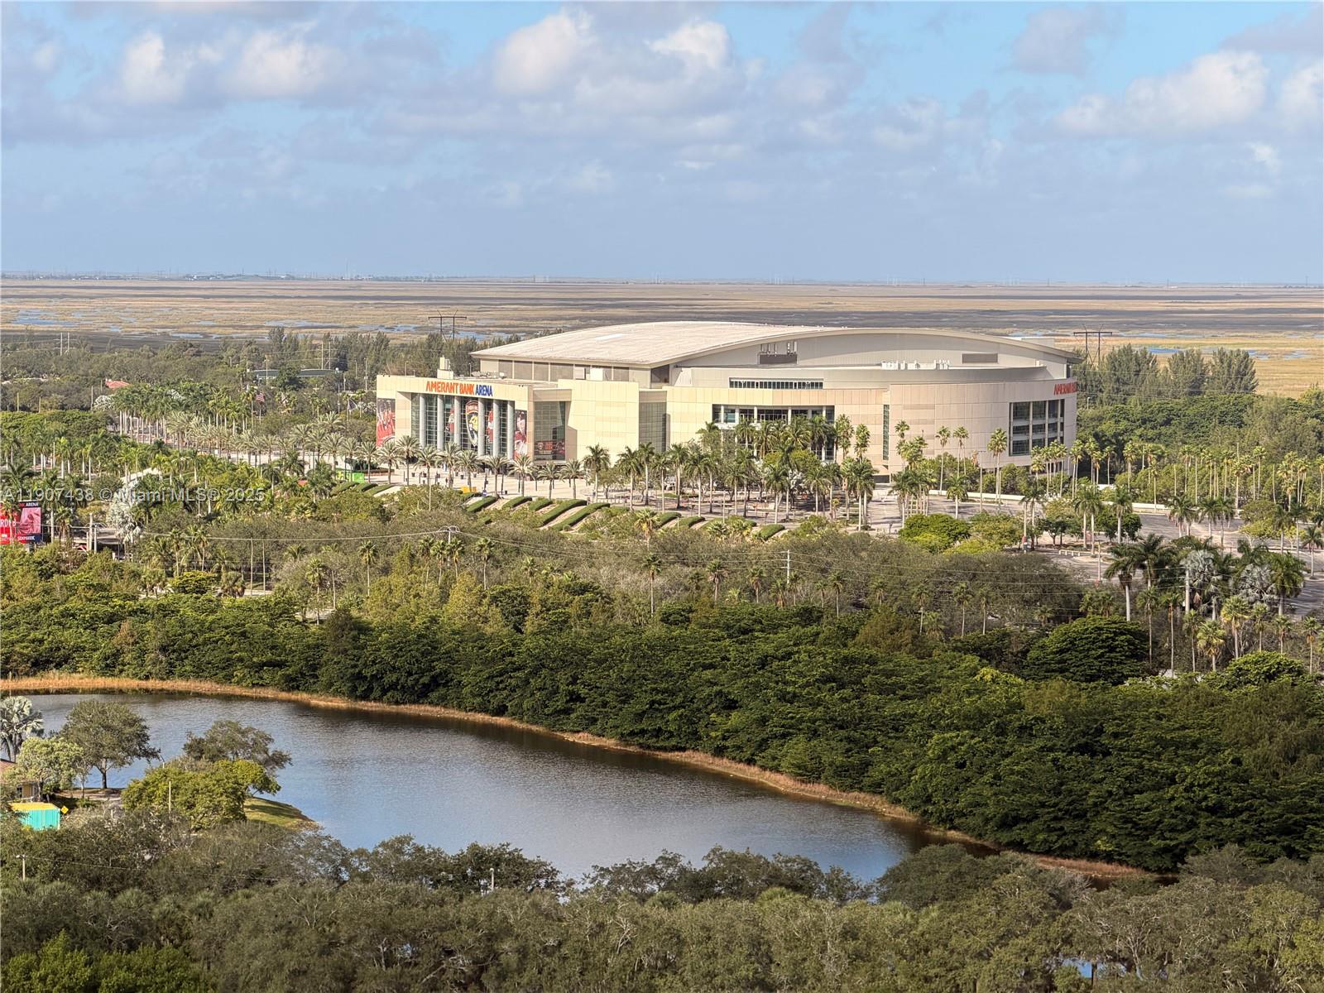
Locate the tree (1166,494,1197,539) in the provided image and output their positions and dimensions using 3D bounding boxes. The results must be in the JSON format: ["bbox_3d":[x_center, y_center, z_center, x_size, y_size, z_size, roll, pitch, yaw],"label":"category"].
[{"bbox_3d":[120.810,5.170,887.550,6.620,11.050,6.620,0,3,0],"label":"tree"}]

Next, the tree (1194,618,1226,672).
[{"bbox_3d":[84.490,23.040,589.500,4.620,8.290,4.620,0,3,0],"label":"tree"}]

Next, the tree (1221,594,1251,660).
[{"bbox_3d":[91.150,21.680,606.640,4.620,12.310,4.620,0,3,0],"label":"tree"}]

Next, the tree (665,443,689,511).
[{"bbox_3d":[3.910,-5.070,951.810,5.920,16.350,5.920,0,3,0],"label":"tree"}]

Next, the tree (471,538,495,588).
[{"bbox_3d":[-33.170,13.140,709.060,4.030,11.120,4.030,0,3,0],"label":"tree"}]

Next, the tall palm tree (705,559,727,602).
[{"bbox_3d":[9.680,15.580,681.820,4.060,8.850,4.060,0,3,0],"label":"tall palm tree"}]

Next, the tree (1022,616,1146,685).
[{"bbox_3d":[64.930,23.560,588.310,19.000,10.410,17.000,0,3,0],"label":"tree"}]

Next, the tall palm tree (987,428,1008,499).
[{"bbox_3d":[88.700,-8.750,1010.710,5.470,18.860,5.470,0,3,0],"label":"tall palm tree"}]

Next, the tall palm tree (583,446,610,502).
[{"bbox_3d":[-16.250,-5.850,961.150,6.760,14.040,6.760,0,3,0],"label":"tall palm tree"}]

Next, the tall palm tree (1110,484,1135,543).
[{"bbox_3d":[104.300,3.980,866.670,5.860,13.360,5.860,0,3,0],"label":"tall palm tree"}]

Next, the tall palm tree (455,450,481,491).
[{"bbox_3d":[-51.270,-6.630,1011.490,6.570,11.630,6.570,0,3,0],"label":"tall palm tree"}]

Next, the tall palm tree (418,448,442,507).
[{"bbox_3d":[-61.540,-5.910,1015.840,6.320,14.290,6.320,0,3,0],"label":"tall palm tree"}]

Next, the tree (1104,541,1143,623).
[{"bbox_3d":[82.190,15.820,679.010,6.800,15.250,6.800,0,3,0],"label":"tree"}]

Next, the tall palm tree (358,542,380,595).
[{"bbox_3d":[-53.520,13.710,699.310,3.970,10.590,3.970,0,3,0],"label":"tall palm tree"}]

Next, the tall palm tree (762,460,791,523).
[{"bbox_3d":[26.960,-1.140,900.130,6.820,14.980,6.820,0,3,0],"label":"tall palm tree"}]

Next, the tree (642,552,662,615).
[{"bbox_3d":[-1.730,15.660,673.250,3.640,11.470,3.640,0,3,0],"label":"tree"}]

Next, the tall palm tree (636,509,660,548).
[{"bbox_3d":[-2.970,8.570,821.910,4.960,11.560,4.960,0,3,0],"label":"tall palm tree"}]

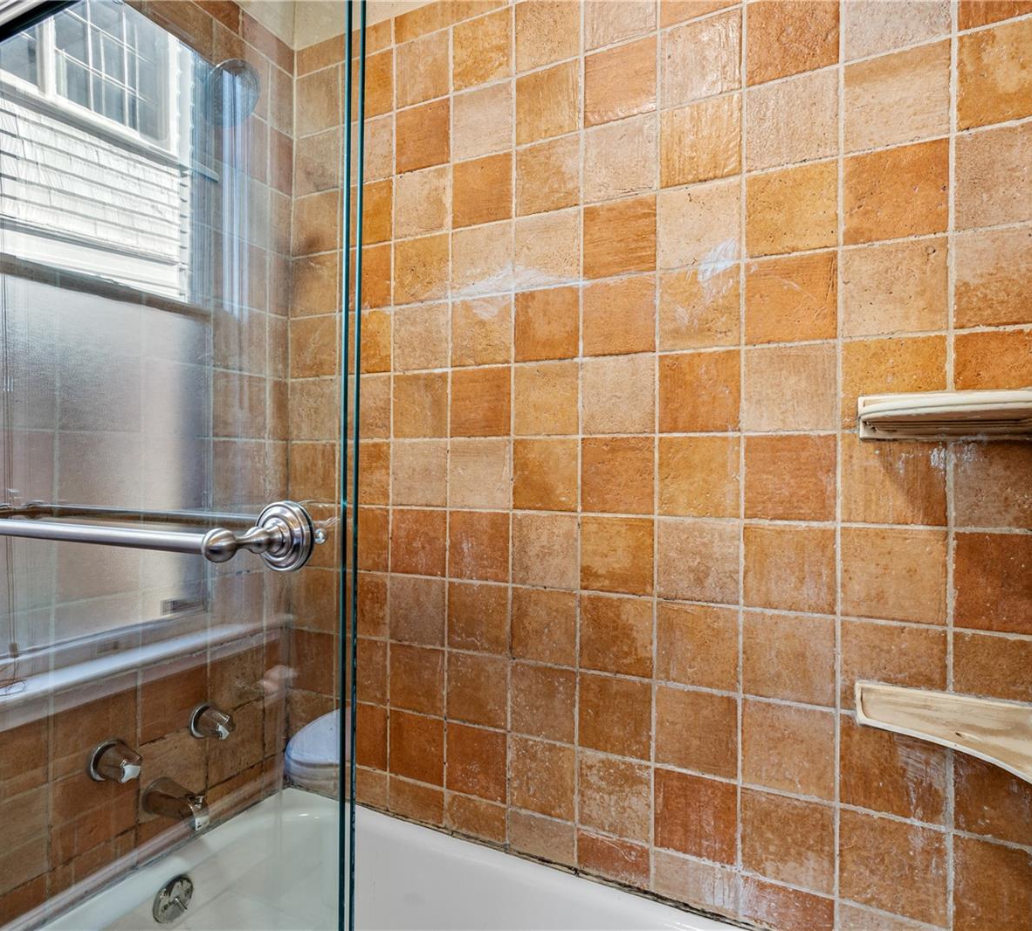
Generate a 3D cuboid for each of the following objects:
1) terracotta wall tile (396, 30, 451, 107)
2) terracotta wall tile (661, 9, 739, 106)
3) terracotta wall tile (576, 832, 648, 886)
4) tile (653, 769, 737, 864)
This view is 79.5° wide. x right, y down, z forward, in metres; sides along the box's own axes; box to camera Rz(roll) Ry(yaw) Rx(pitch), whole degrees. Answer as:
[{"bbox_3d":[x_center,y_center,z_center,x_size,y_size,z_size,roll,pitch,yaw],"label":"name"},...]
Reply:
[{"bbox_3d":[-0.210,-0.905,1.425,0.146,0.143,0.012,0,-1,26],"label":"terracotta wall tile"},{"bbox_3d":[0.338,-0.737,1.133,0.145,0.142,0.011,0,0,26],"label":"terracotta wall tile"},{"bbox_3d":[0.187,0.748,1.191,0.142,0.070,0.012,0,-1,26],"label":"terracotta wall tile"},{"bbox_3d":[0.325,0.629,1.124,0.146,0.139,0.012,0,-1,26],"label":"tile"}]

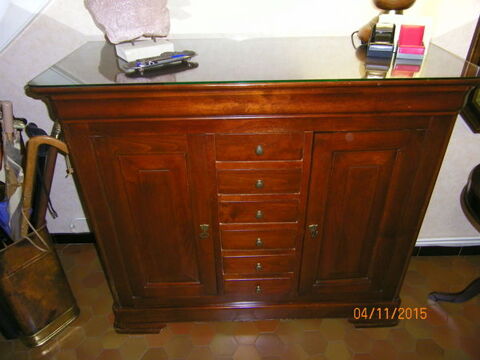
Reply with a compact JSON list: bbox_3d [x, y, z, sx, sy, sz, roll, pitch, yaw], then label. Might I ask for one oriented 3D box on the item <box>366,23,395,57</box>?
[{"bbox_3d":[0.442,-0.442,1.222,0.073,0.092,0.065,3,33,7],"label":"item"}]

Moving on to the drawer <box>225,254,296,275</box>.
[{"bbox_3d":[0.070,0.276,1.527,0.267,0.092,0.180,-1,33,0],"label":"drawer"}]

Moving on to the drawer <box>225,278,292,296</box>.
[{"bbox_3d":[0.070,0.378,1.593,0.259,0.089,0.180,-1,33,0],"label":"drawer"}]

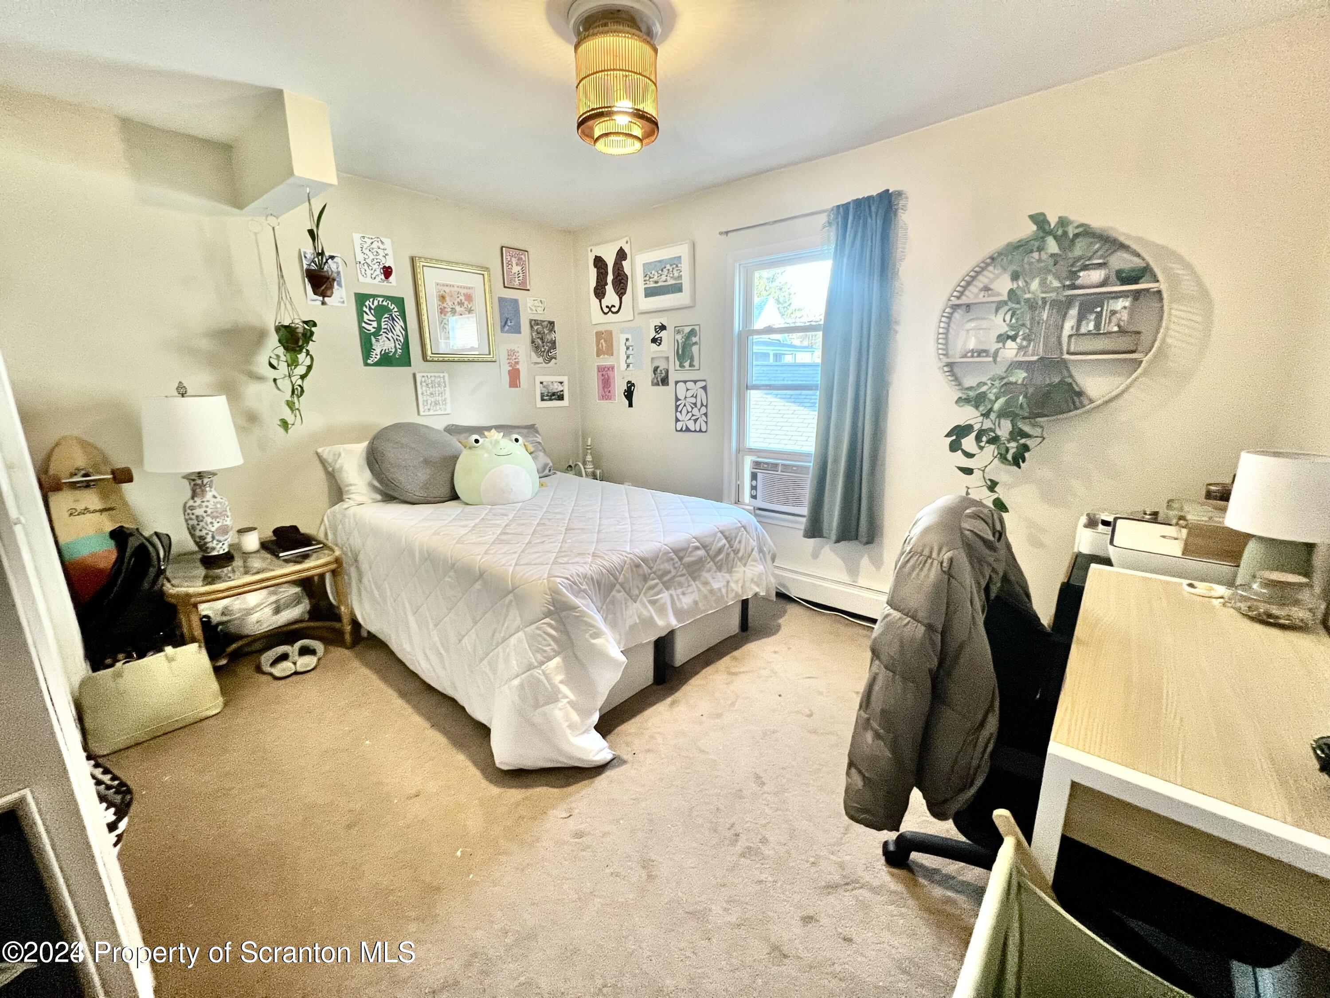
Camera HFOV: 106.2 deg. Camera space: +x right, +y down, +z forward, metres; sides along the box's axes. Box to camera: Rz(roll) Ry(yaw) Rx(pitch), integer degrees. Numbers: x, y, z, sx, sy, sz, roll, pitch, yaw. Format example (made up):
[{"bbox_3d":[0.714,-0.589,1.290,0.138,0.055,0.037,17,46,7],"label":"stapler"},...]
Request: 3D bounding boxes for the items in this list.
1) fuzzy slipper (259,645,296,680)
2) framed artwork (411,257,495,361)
[{"bbox_3d":[-1.862,0.782,2.404,0.245,0.085,0.105,9,17,33],"label":"fuzzy slipper"},{"bbox_3d":[-1.342,-1.198,3.238,0.035,0.597,0.493,11,18,39],"label":"framed artwork"}]

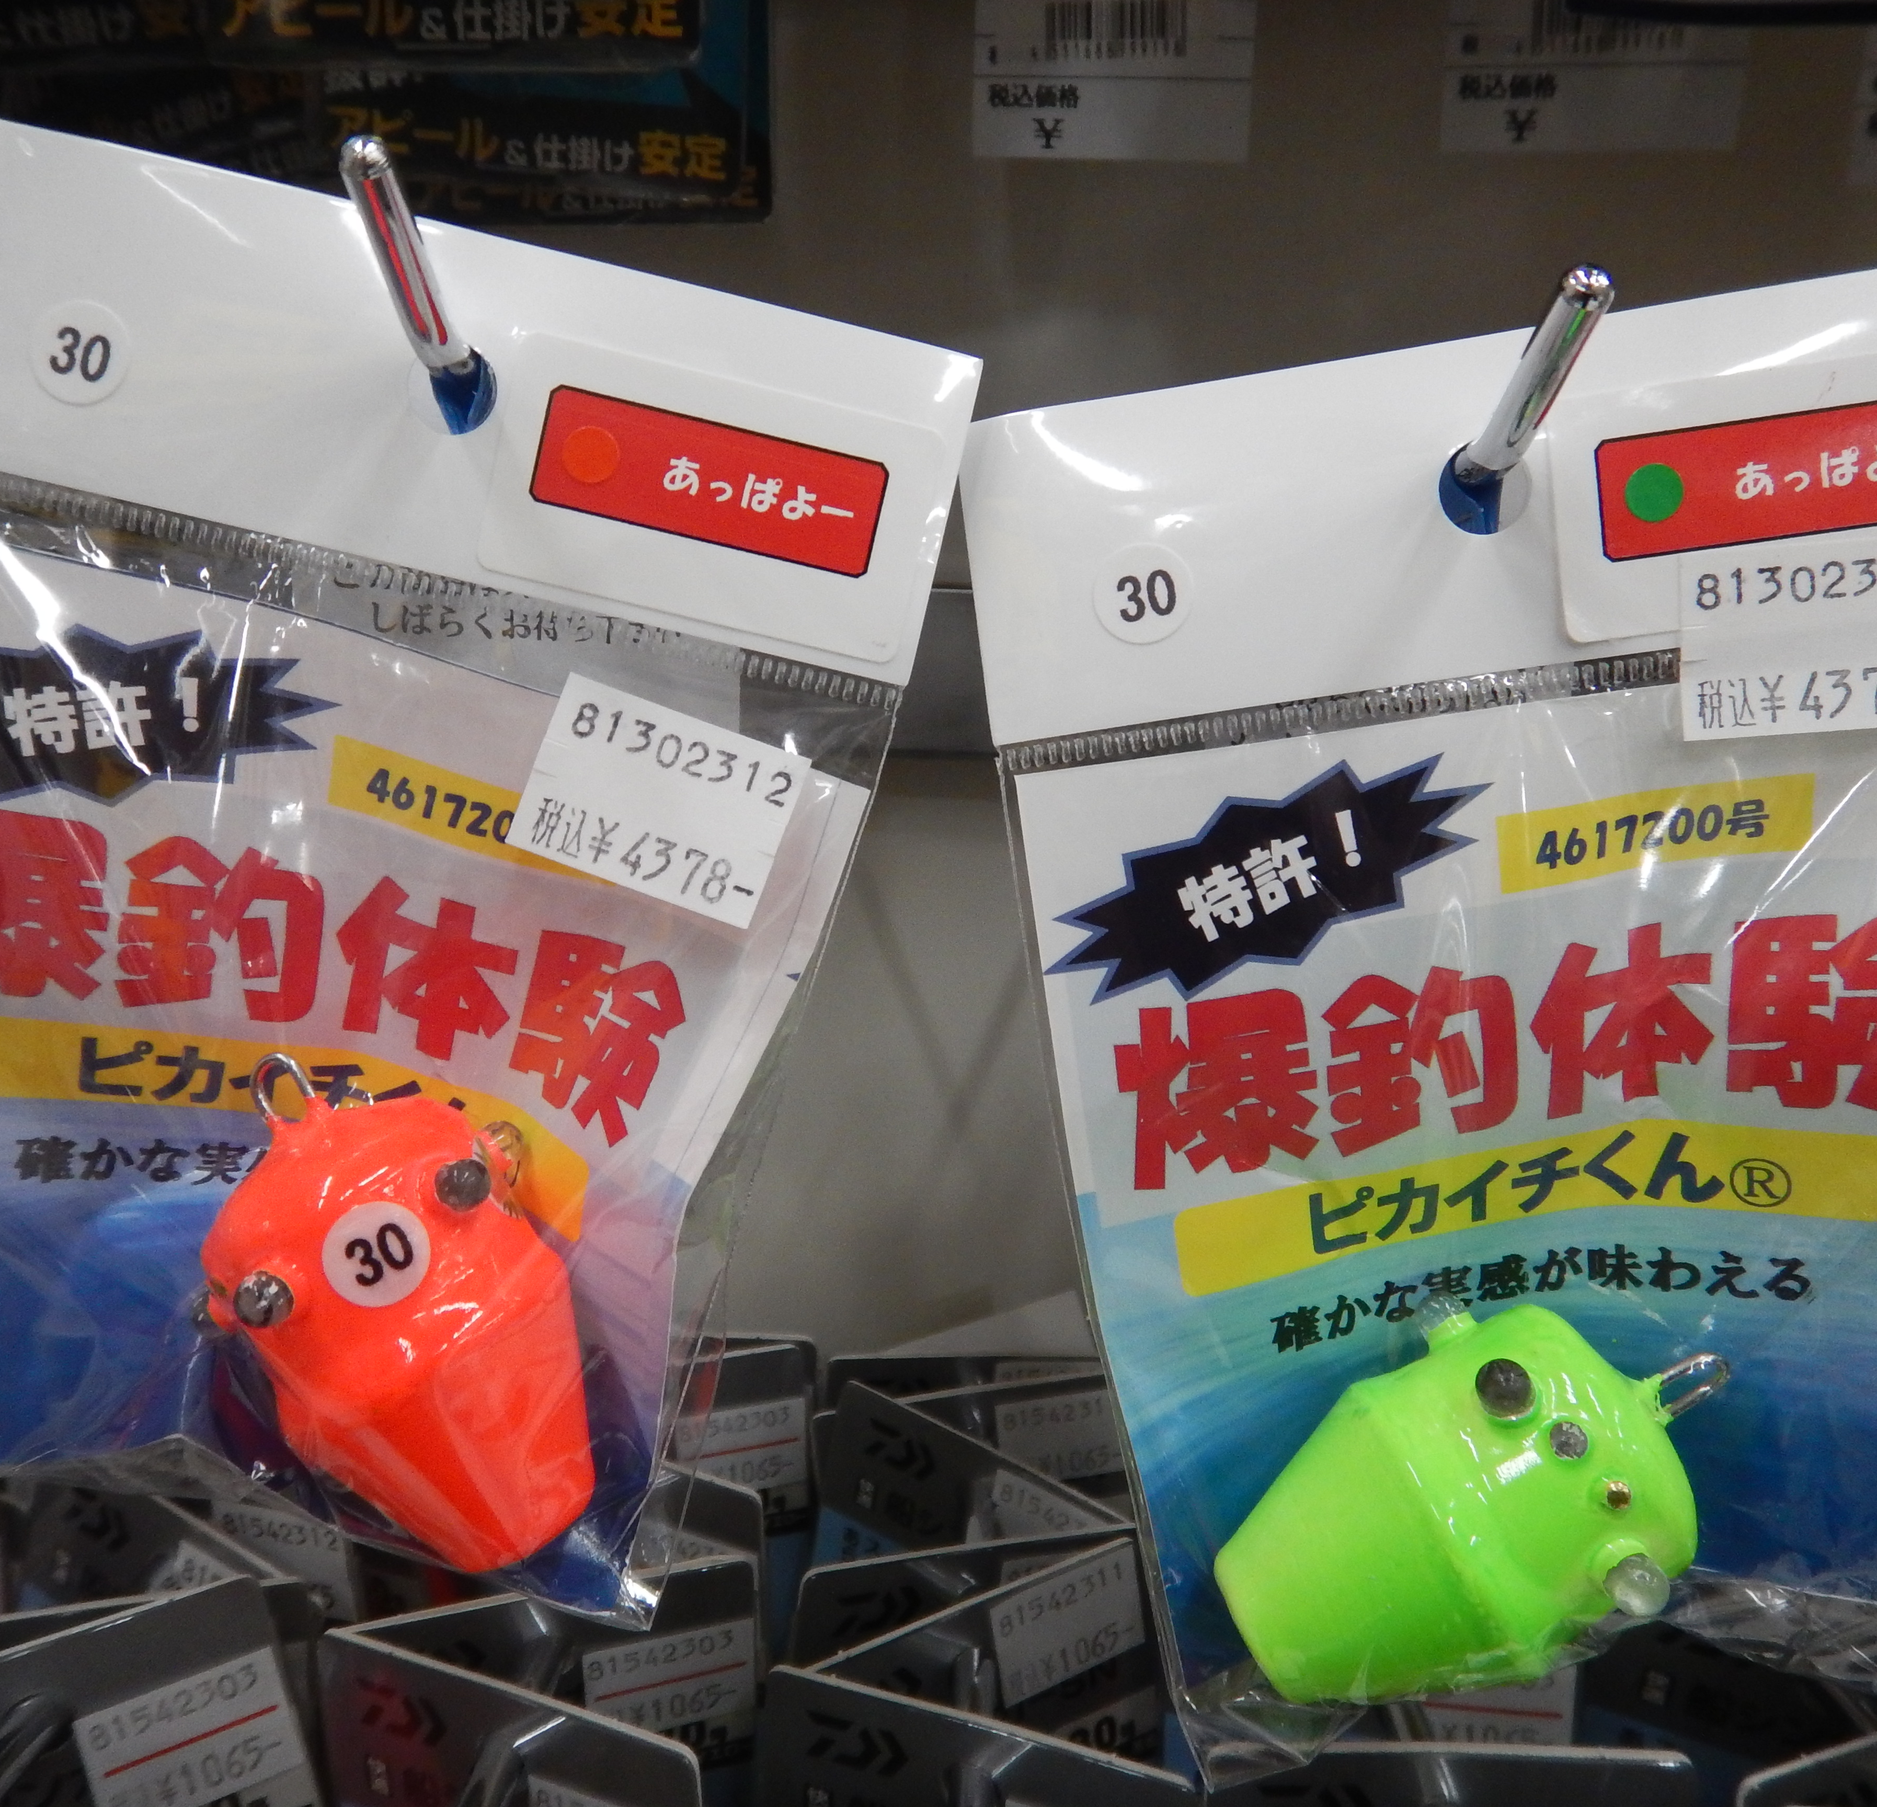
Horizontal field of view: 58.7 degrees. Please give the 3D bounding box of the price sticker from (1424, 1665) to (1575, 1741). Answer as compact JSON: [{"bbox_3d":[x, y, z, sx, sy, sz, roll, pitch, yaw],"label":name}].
[{"bbox_3d":[0.081,0.118,0.245,0.023,0.016,0.001,2,12,7],"label":"price sticker"}]

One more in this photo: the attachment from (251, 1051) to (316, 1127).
[{"bbox_3d":[-0.058,0.016,0.148,0.005,0.006,0.002,-26,6,3],"label":"attachment"}]

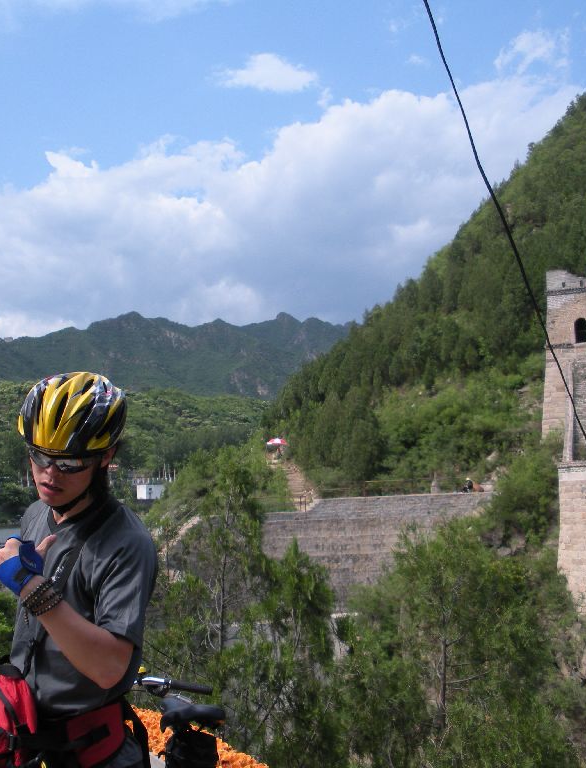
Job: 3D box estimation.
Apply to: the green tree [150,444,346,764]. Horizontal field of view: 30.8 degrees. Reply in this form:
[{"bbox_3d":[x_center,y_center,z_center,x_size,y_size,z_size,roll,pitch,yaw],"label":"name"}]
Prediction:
[{"bbox_3d":[-1.020,4.700,22.000,4.000,7.000,3.800,0,-4,0],"label":"green tree"}]

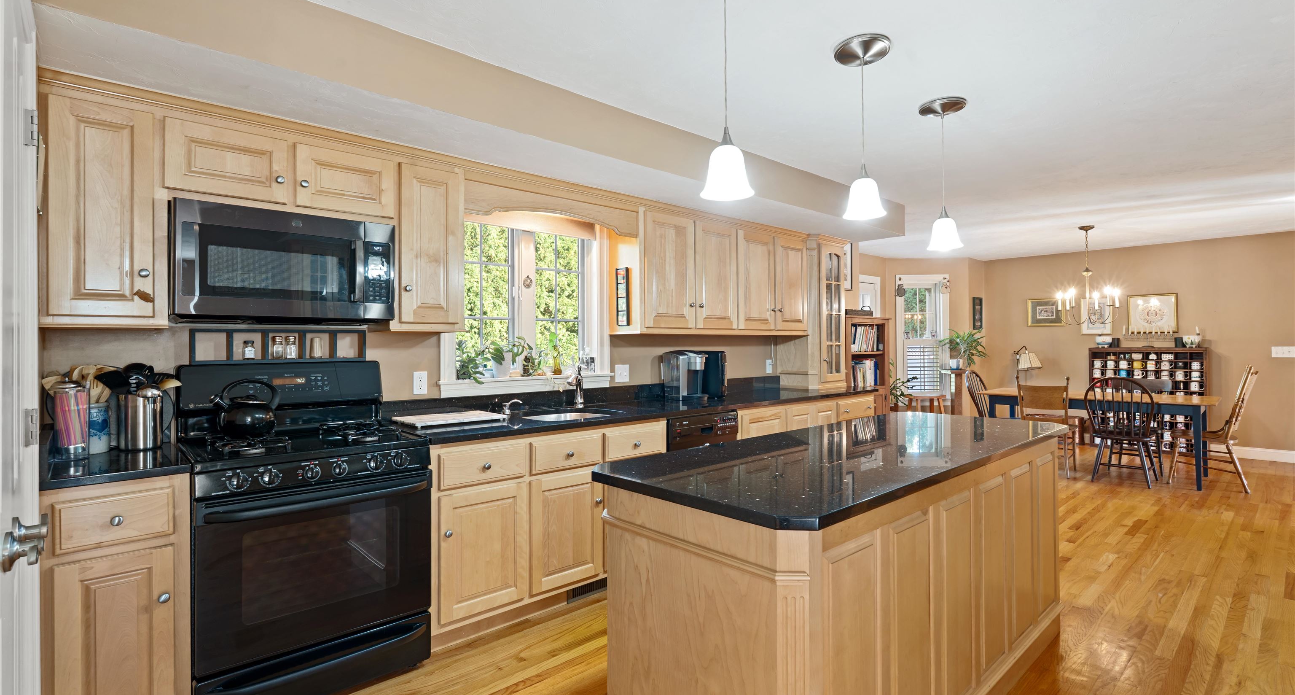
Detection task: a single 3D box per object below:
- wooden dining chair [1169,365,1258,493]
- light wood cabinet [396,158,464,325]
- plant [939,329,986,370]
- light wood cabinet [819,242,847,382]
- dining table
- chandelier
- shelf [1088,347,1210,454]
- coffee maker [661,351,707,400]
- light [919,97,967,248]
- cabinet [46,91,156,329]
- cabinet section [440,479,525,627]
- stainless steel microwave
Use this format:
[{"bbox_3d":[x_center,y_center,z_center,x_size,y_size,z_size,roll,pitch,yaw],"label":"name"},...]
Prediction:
[{"bbox_3d":[5.162,0.702,5.578,0.470,1.105,0.585,-1,1,-43],"label":"wooden dining chair"},{"bbox_3d":[-1.109,-0.463,2.943,0.350,0.778,0.325,-1,1,-43],"label":"light wood cabinet"},{"bbox_3d":[4.021,0.026,7.827,0.556,0.545,0.505,-1,1,-43],"label":"plant"},{"bbox_3d":[1.411,-0.268,5.199,0.430,1.205,0.420,-1,1,-43],"label":"light wood cabinet"},{"bbox_3d":[4.473,0.843,6.121,0.959,0.742,1.858,-1,1,-43],"label":"dining table"},{"bbox_3d":[4.476,-0.714,6.235,0.540,0.995,0.540,-1,1,-43],"label":"chandelier"},{"bbox_3d":[5.996,0.624,7.351,0.230,1.225,1.095,-1,1,-43],"label":"shelf"},{"bbox_3d":[0.254,0.173,3.868,0.207,0.313,0.293,-1,1,-43],"label":"coffee maker"},{"bbox_3d":[1.369,-0.795,2.825,0.197,0.682,0.197,-1,1,-43],"label":"light"},{"bbox_3d":[-1.939,-0.455,2.180,0.340,0.778,0.325,-1,1,-43],"label":"cabinet"},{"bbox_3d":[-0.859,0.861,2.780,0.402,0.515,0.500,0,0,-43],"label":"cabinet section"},{"bbox_3d":[-1.496,-0.311,2.524,0.760,0.427,0.420,-1,1,-43],"label":"stainless steel microwave"}]

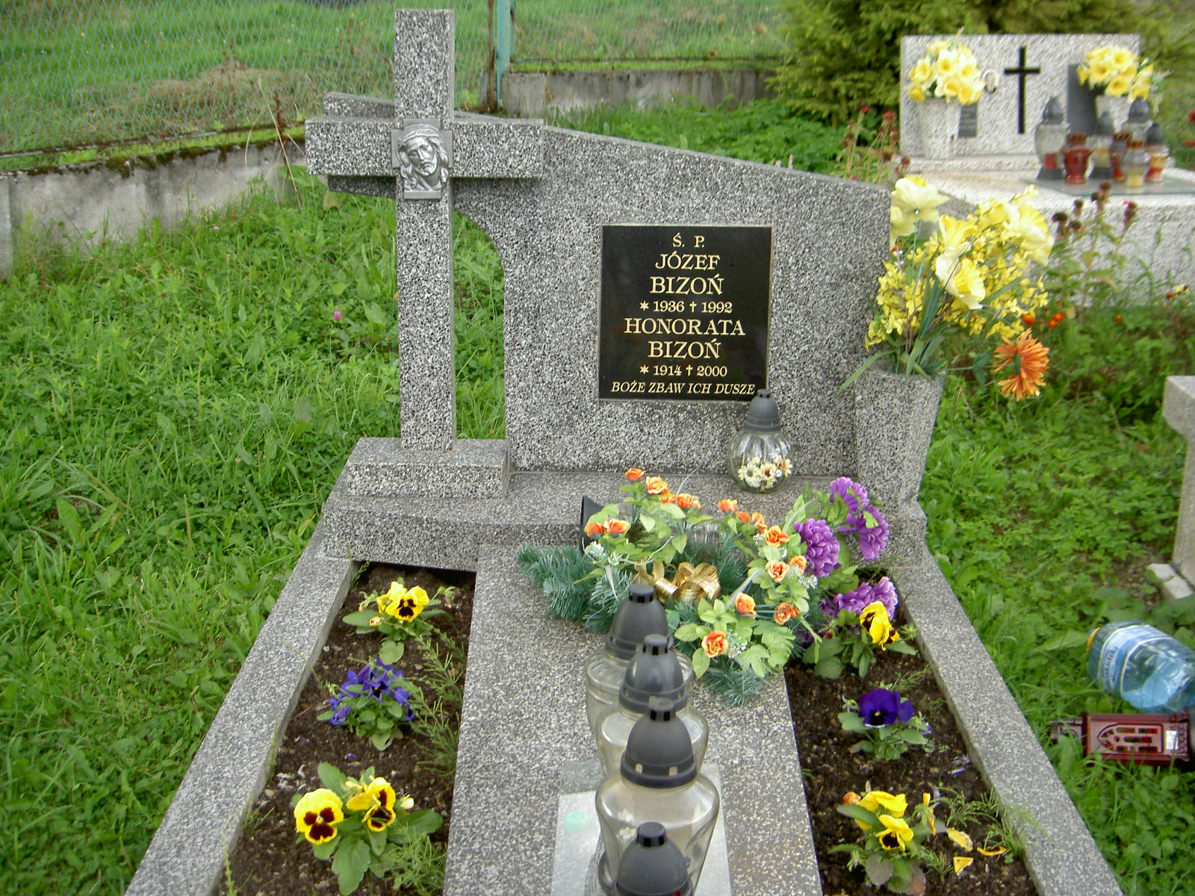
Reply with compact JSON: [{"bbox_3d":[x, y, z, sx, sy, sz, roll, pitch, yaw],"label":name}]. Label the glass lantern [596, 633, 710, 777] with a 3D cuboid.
[{"bbox_3d":[0.065,0.345,1.558,0.132,0.265,0.132,1,16,2],"label":"glass lantern"}]

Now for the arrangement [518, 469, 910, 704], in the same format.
[{"bbox_3d":[0.185,0.191,2.207,0.600,0.200,0.500,1,16,2],"label":"arrangement"}]

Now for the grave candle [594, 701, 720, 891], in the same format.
[{"bbox_3d":[0.067,0.387,1.414,0.131,0.265,0.131,1,16,2],"label":"grave candle"}]

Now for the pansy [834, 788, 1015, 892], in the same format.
[{"bbox_3d":[0.397,0.483,1.681,0.200,0.110,0.160,1,16,2],"label":"pansy"}]

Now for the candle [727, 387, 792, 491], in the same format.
[{"bbox_3d":[0.335,-0.017,2.731,0.125,0.200,0.125,1,16,2],"label":"candle"}]

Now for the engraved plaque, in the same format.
[{"bbox_3d":[0.177,-0.269,2.730,0.345,0.360,0.020,1,16,2],"label":"engraved plaque"}]

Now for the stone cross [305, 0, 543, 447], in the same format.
[{"bbox_3d":[-0.333,-0.411,2.653,0.450,0.857,0.110,1,16,2],"label":"stone cross"}]

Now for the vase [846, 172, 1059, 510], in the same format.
[{"bbox_3d":[0.671,-0.213,2.647,0.365,0.635,0.330,1,16,2],"label":"vase"}]

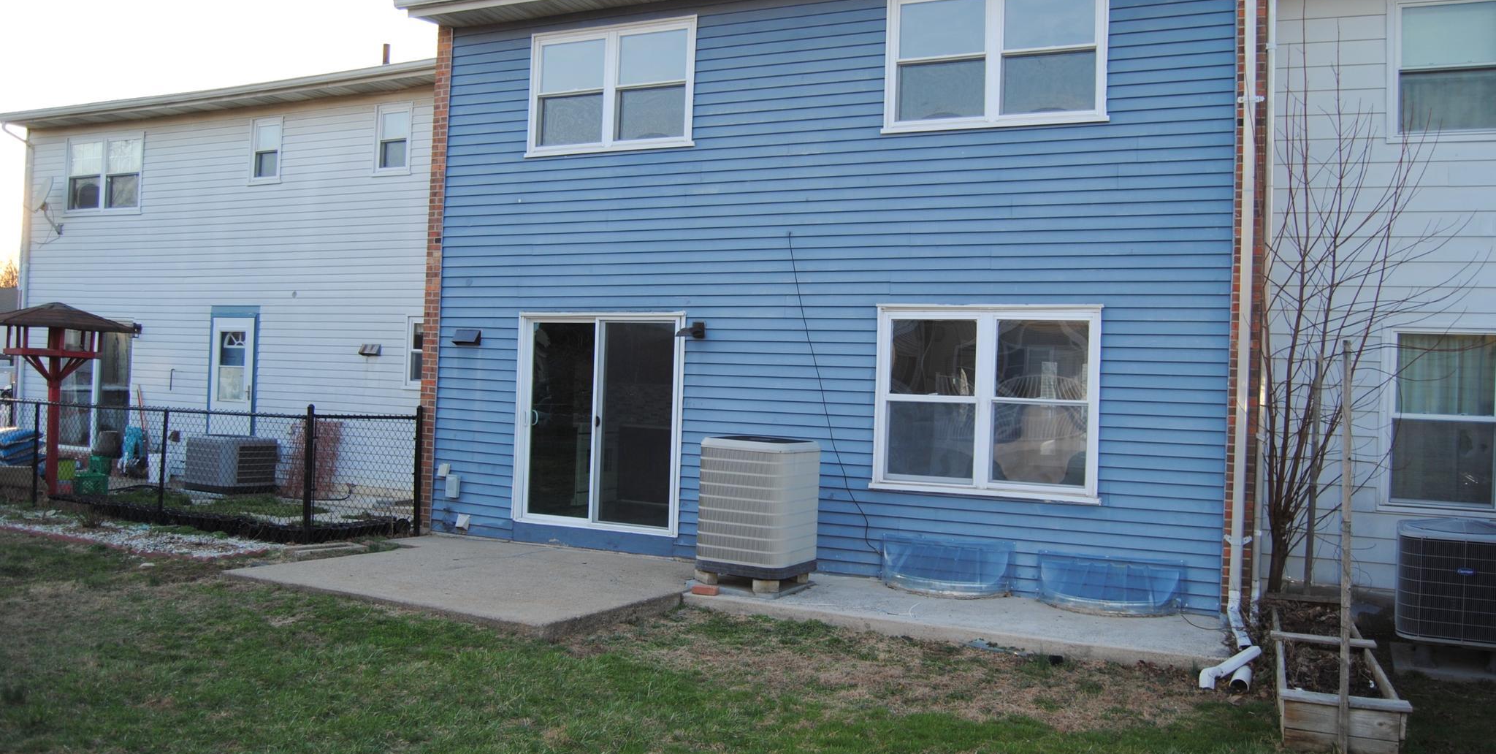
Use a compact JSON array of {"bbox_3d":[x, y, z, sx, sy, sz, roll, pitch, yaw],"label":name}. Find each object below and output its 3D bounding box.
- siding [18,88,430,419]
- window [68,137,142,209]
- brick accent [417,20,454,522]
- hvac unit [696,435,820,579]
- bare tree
[{"bbox_3d":[-7.163,-1.261,15.332,8.427,4.750,0.150,2,-1,25],"label":"siding"},{"bbox_3d":[-9.362,-2.940,16.355,1.660,1.140,0.100,2,-1,25],"label":"window"},{"bbox_3d":[-3.105,-1.001,11.472,0.200,5.120,0.220,2,-1,24],"label":"brick accent"},{"bbox_3d":[0.107,1.003,8.795,0.720,1.000,0.720,2,-1,24],"label":"hvac unit"},{"bbox_3d":[4.578,-0.406,8.382,1.380,4.300,1.300,2,-1,24],"label":"bare tree"}]

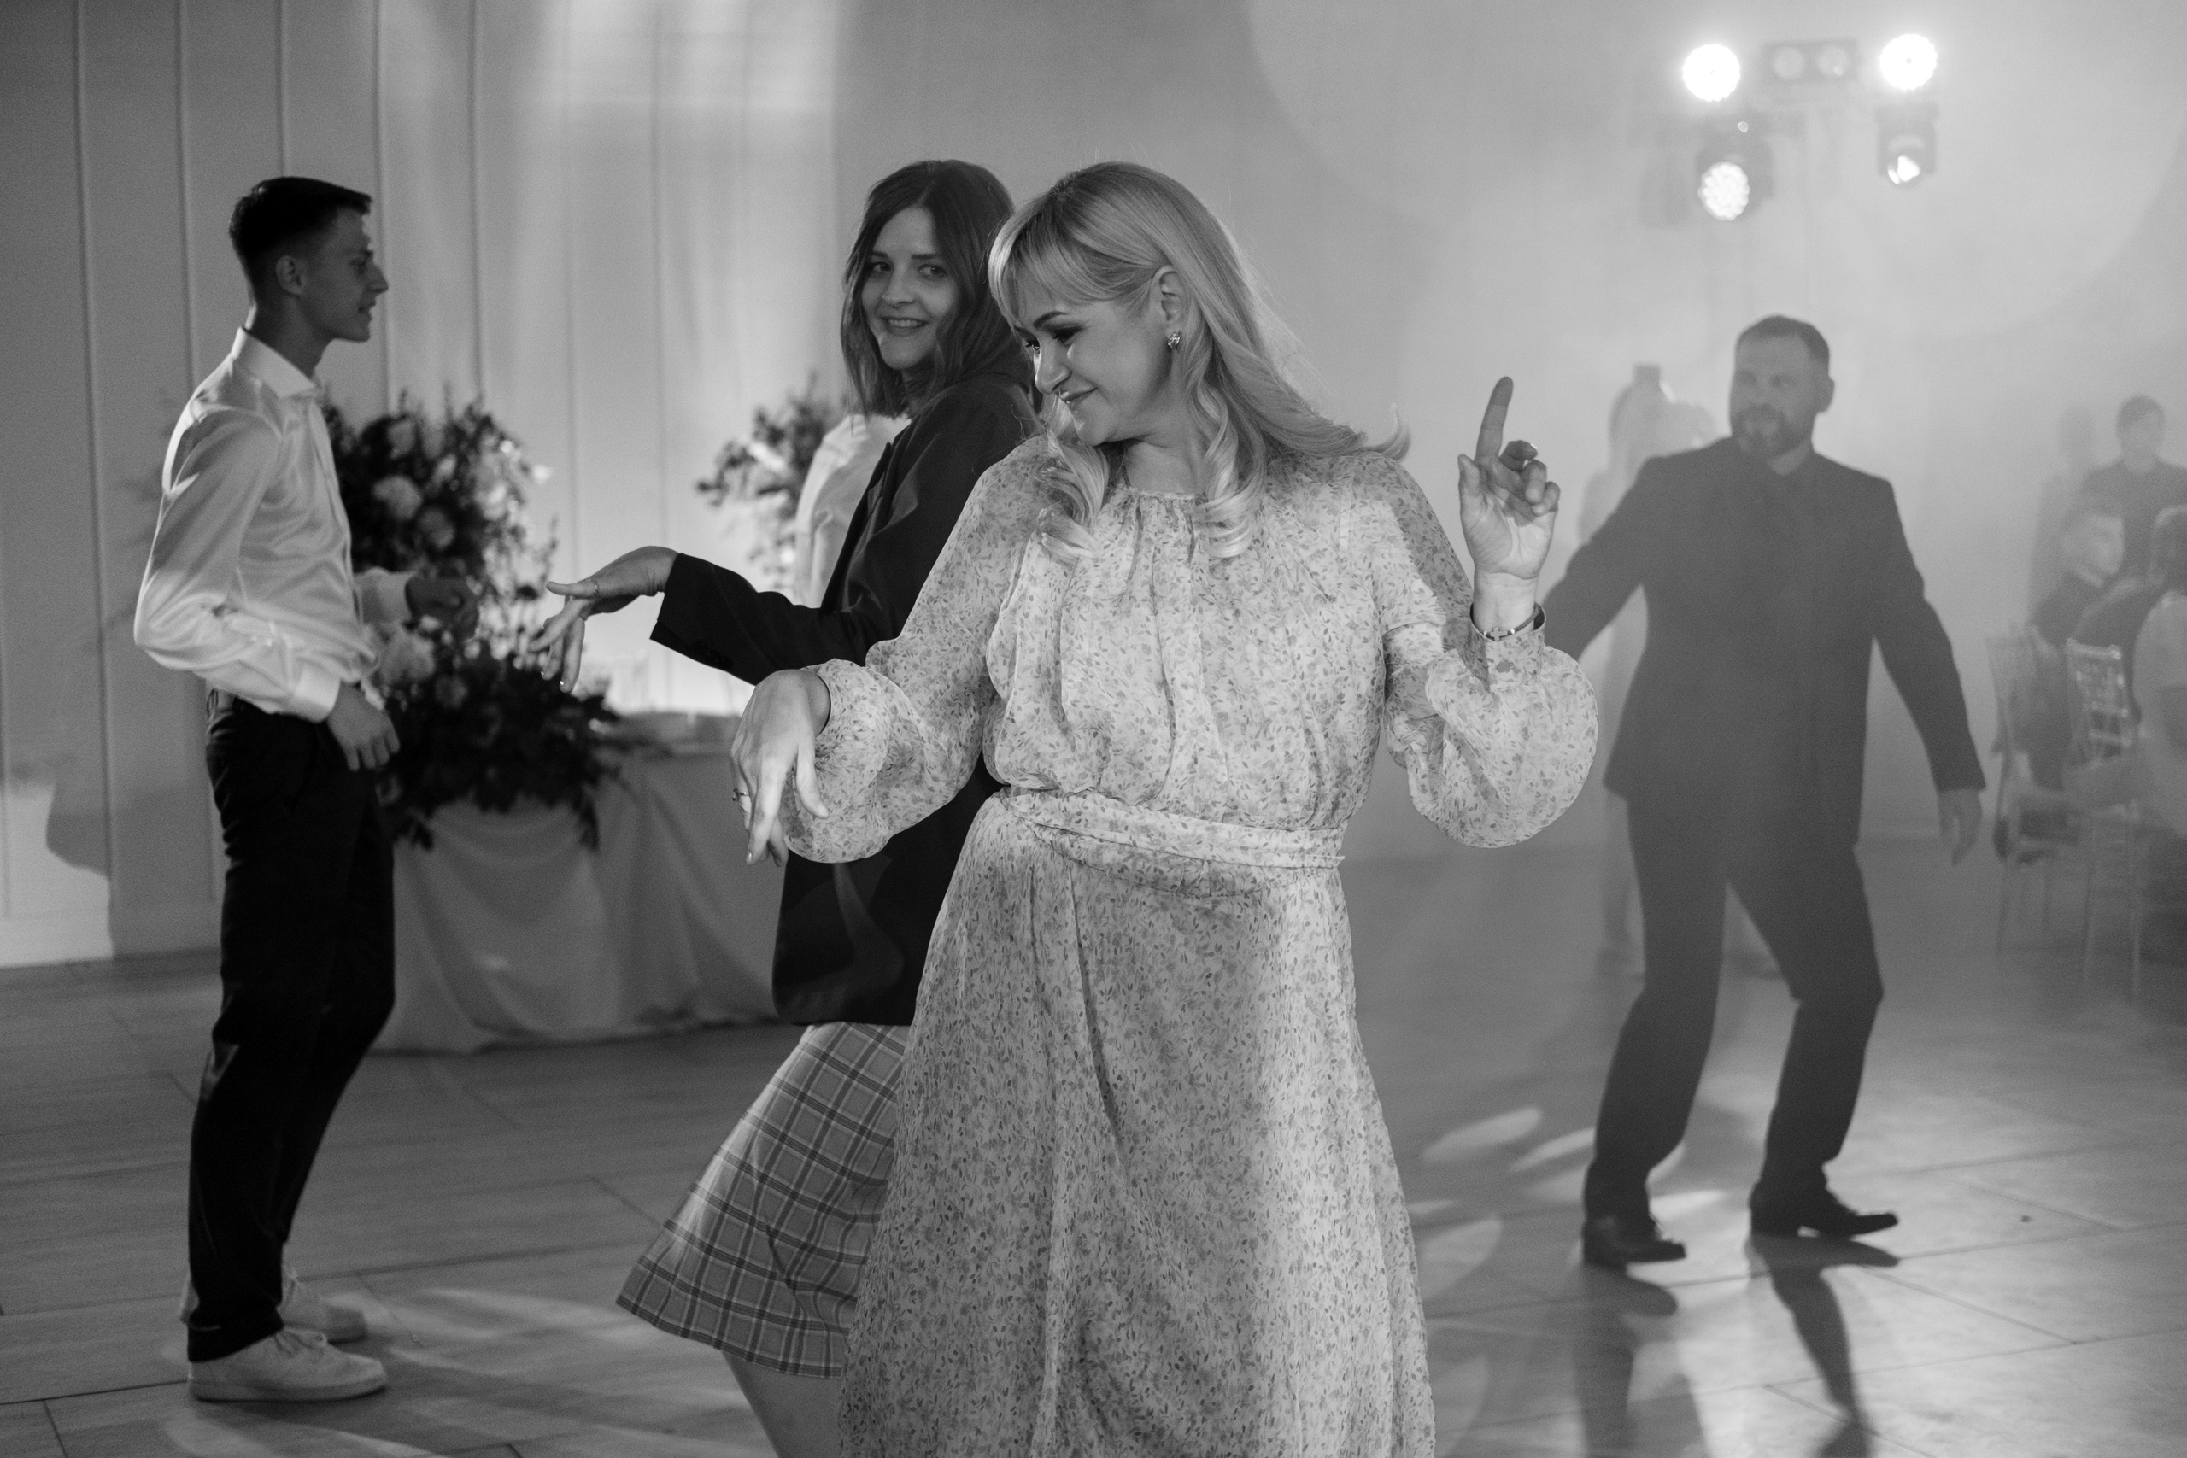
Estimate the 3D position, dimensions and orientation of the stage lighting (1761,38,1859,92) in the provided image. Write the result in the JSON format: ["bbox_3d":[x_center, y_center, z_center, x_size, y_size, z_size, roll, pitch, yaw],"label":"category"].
[{"bbox_3d":[2.505,-2.321,11.250,0.340,0.175,0.150,0,4,16],"label":"stage lighting"}]

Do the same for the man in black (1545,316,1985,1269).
[{"bbox_3d":[1.125,0.100,5.700,0.800,1.660,0.460,-2,4,-16],"label":"man in black"}]

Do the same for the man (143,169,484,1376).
[{"bbox_3d":[-1.240,0.080,5.100,0.470,1.875,0.500,-1,4,0],"label":"man"}]

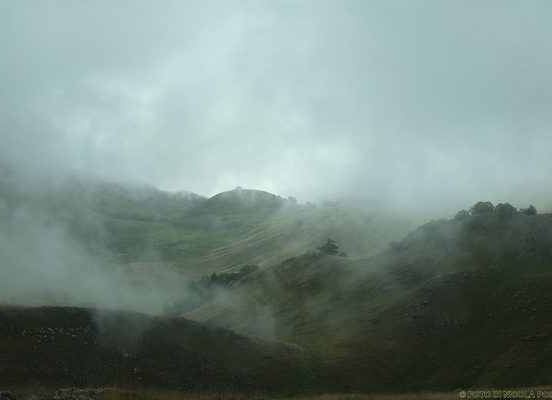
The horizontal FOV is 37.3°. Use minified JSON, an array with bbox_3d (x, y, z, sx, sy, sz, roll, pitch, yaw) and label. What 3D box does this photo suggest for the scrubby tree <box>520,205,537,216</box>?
[{"bbox_3d":[57.200,2.380,185.000,3.520,2.850,3.340,0,0,0],"label":"scrubby tree"}]

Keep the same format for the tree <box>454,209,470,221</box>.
[{"bbox_3d":[42.940,3.340,188.000,3.570,2.900,3.390,0,0,0],"label":"tree"}]

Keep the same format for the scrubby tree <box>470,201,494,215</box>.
[{"bbox_3d":[46.780,1.700,185.000,5.270,3.330,5.010,0,0,0],"label":"scrubby tree"}]

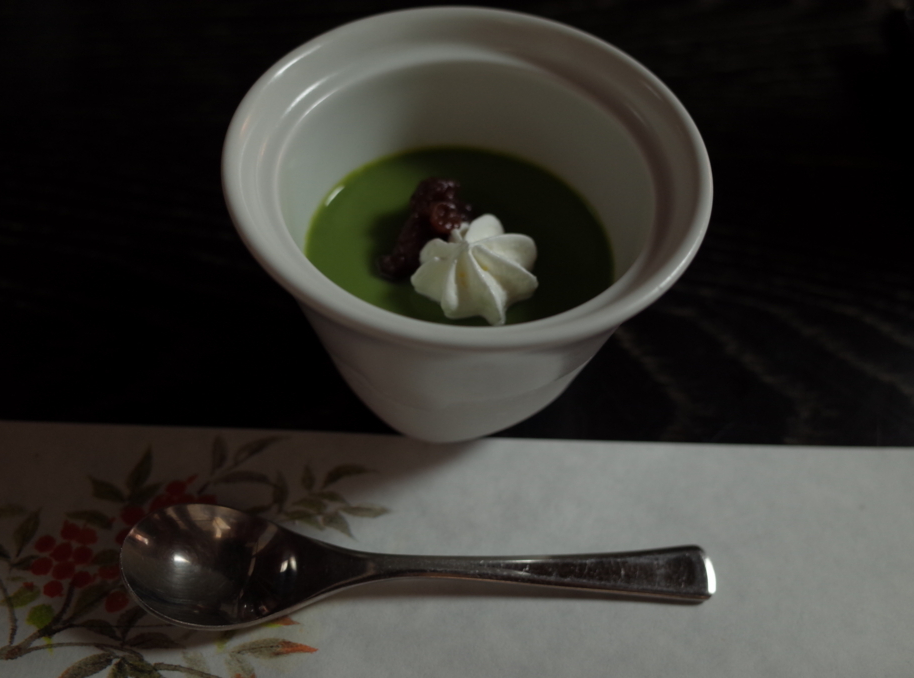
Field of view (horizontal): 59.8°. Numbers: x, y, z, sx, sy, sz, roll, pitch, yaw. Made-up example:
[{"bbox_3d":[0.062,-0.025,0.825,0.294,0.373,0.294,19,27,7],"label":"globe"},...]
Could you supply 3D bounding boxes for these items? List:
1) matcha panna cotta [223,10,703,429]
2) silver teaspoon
[{"bbox_3d":[0.001,-0.019,0.186,0.097,0.069,0.097,2,56,-2],"label":"matcha panna cotta"},{"bbox_3d":[-0.007,0.049,0.171,0.128,0.016,0.026,1,56,-3],"label":"silver teaspoon"}]

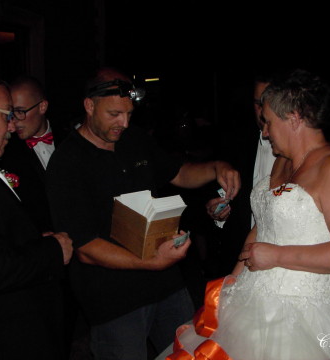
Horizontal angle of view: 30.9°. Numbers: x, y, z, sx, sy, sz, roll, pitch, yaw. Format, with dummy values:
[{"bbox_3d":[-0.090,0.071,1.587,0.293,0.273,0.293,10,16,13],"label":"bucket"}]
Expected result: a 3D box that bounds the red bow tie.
[{"bbox_3d":[-0.493,-0.155,2.350,0.111,0.045,0.030,-11,6,-3],"label":"red bow tie"}]

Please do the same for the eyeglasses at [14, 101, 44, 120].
[{"bbox_3d":[-0.538,-0.291,2.365,0.140,0.045,0.142,10,38,37],"label":"eyeglasses"}]

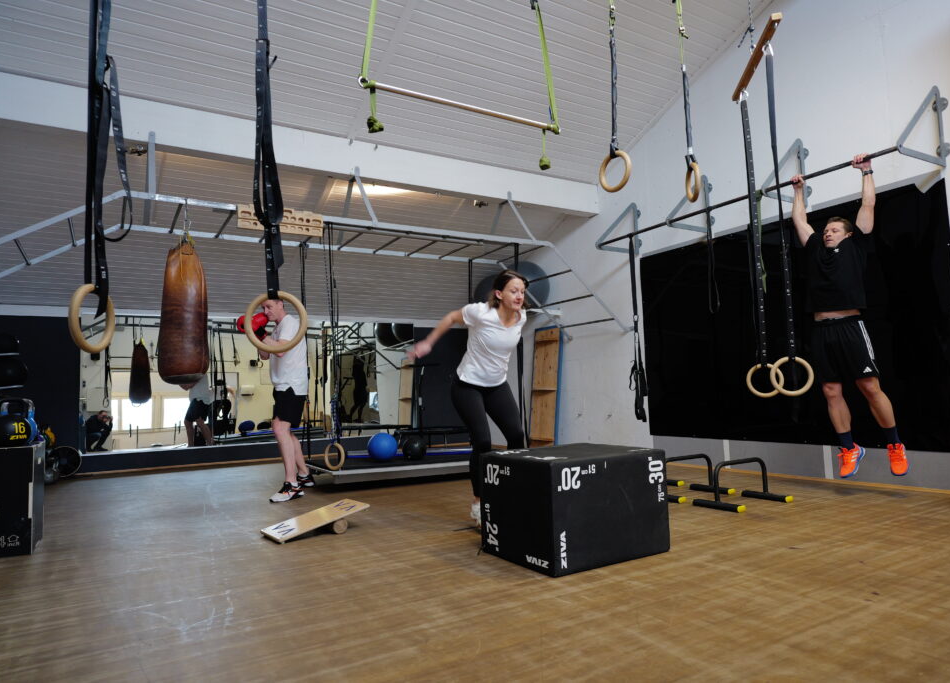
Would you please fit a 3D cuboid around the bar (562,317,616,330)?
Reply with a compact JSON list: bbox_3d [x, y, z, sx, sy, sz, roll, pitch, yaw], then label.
[{"bbox_3d":[1.316,-0.208,7.142,0.035,0.035,1.130,1,-6,-31],"label":"bar"}]

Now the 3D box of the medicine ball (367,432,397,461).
[{"bbox_3d":[-0.943,1.074,6.109,0.285,0.285,0.285,-2,-5,0],"label":"medicine ball"}]

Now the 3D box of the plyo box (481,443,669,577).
[{"bbox_3d":[0.515,0.837,3.140,0.755,0.510,0.610,1,-6,-32],"label":"plyo box"}]

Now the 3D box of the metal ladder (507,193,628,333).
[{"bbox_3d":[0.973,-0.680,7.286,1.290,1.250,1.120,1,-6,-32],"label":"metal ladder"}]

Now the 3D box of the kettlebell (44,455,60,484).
[{"bbox_3d":[-4.744,1.430,6.649,0.200,0.280,0.200,-6,-6,42],"label":"kettlebell"}]

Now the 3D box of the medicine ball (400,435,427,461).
[{"bbox_3d":[-0.631,1.108,6.234,0.250,0.250,0.250,-2,-5,0],"label":"medicine ball"}]

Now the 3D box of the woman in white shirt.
[{"bbox_3d":[0.025,0.357,3.851,0.620,1.620,0.720,2,-6,-39],"label":"woman in white shirt"}]

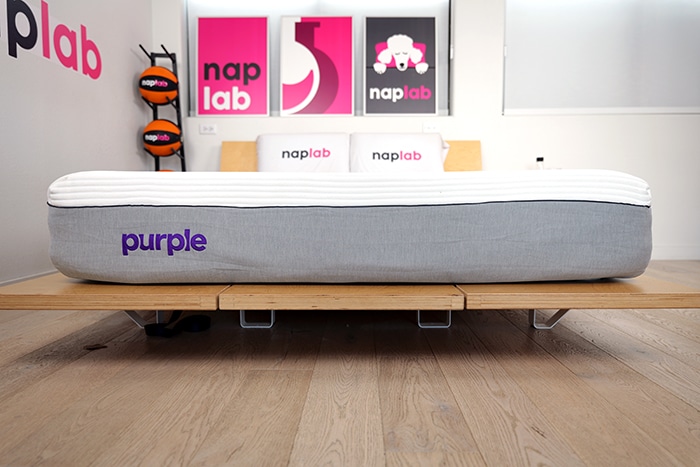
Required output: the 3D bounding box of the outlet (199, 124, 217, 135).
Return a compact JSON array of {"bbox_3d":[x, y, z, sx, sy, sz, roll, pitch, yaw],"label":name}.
[{"bbox_3d":[-0.978,-0.717,3.488,0.115,0.071,0.009,0,4,1],"label":"outlet"}]

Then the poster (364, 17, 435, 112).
[{"bbox_3d":[0.355,-1.163,3.511,0.520,0.710,0.025,0,-1,1],"label":"poster"}]

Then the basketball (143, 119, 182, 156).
[{"bbox_3d":[-1.224,-0.623,3.310,0.240,0.240,0.240,0,4,1],"label":"basketball"}]

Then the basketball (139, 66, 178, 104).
[{"bbox_3d":[-1.231,-0.951,3.260,0.240,0.240,0.240,0,4,1],"label":"basketball"}]

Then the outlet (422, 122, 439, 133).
[{"bbox_3d":[0.558,-0.721,3.463,0.115,0.071,0.009,0,4,1],"label":"outlet"}]

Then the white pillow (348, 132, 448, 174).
[{"bbox_3d":[0.301,-0.463,3.139,0.610,0.360,0.140,0,-19,1],"label":"white pillow"}]

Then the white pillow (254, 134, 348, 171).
[{"bbox_3d":[-0.290,-0.464,3.149,0.600,0.360,0.140,0,-19,1],"label":"white pillow"}]

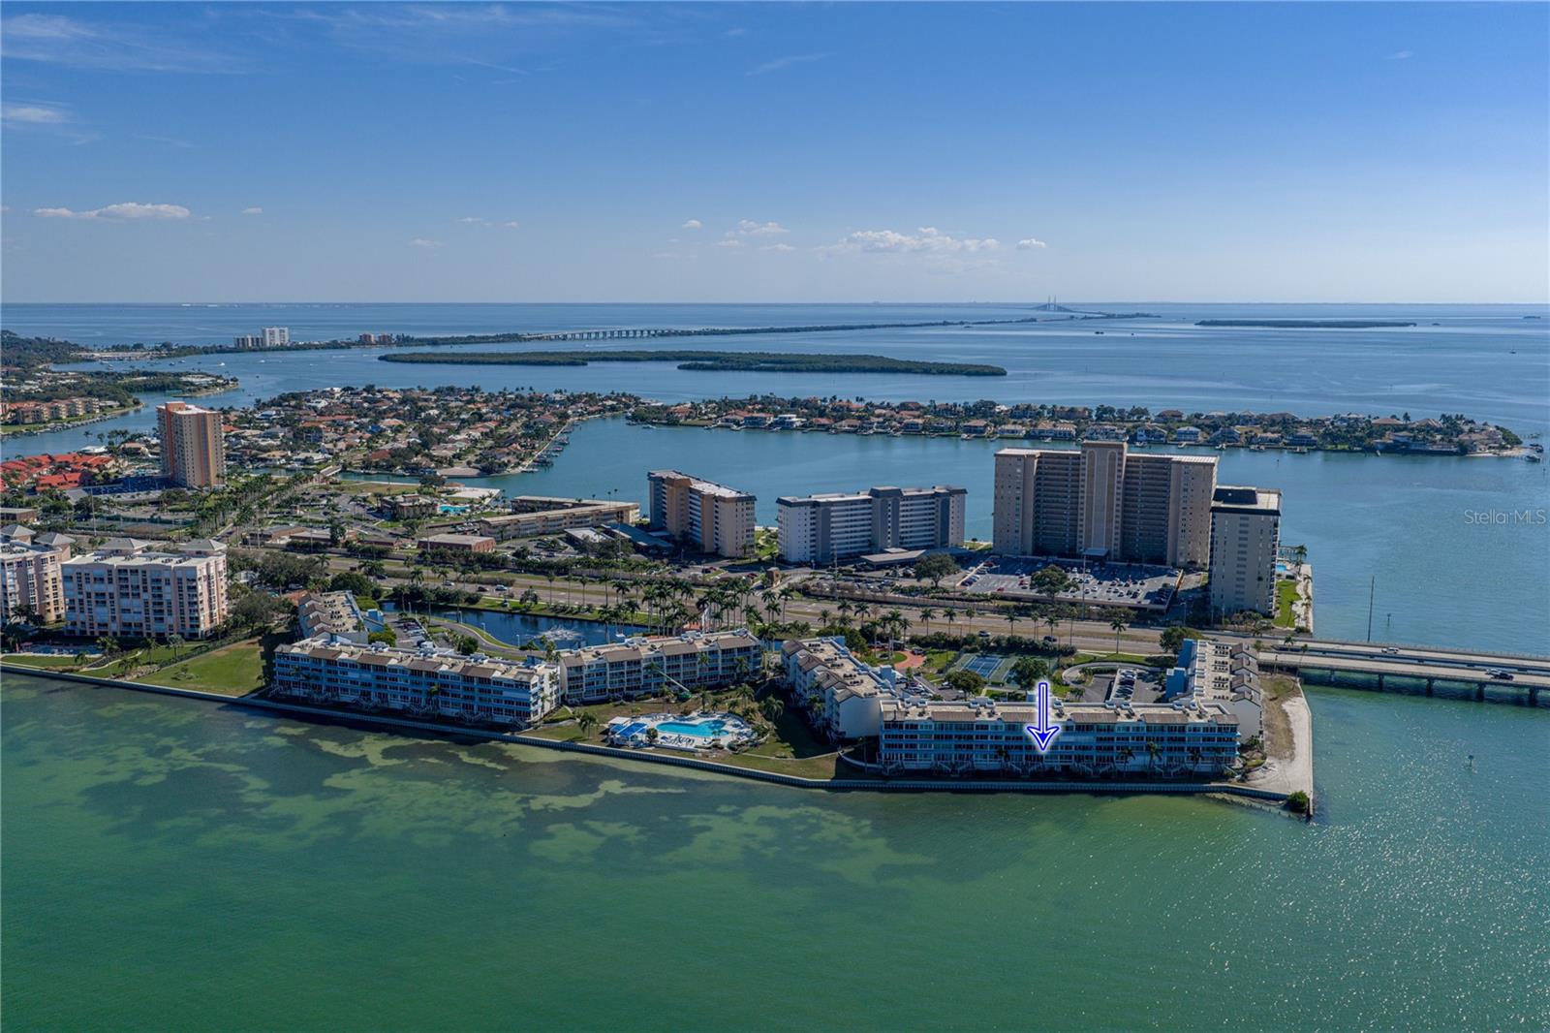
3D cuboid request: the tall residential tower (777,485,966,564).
[{"bbox_3d":[49.120,1.690,602.910,97.850,32.250,16.970,-4,11,-23],"label":"tall residential tower"}]

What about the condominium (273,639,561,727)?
[{"bbox_3d":[-110.400,49.713,370.090,89.500,13.600,16.000,3,11,18],"label":"condominium"}]

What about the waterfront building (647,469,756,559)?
[{"bbox_3d":[-39.440,-2.660,626.680,16.970,32.250,91.360,-6,12,-31],"label":"waterfront building"}]

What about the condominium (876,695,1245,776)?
[{"bbox_3d":[76.590,60.200,331.140,95.350,14.980,15.970,0,10,1],"label":"condominium"}]

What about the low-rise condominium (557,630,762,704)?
[{"bbox_3d":[-36.600,47.232,385.393,64.000,13.000,15.500,-4,11,-20],"label":"low-rise condominium"}]

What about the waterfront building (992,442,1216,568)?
[{"bbox_3d":[155.500,-7.627,570.866,98.500,54.500,27.500,4,11,22],"label":"waterfront building"}]

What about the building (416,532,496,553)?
[{"bbox_3d":[-157.000,13.364,594.305,33.000,4.800,17.600,4,11,22],"label":"building"}]

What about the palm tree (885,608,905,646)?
[{"bbox_3d":[41.178,39.903,416.716,6.900,16.200,6.900,0,10,0],"label":"palm tree"}]

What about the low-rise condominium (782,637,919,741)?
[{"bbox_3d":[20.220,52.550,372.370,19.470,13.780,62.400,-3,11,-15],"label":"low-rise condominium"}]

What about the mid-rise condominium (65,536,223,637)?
[{"bbox_3d":[-238.400,27.150,460.990,53.420,33.250,24.460,1,10,5],"label":"mid-rise condominium"}]

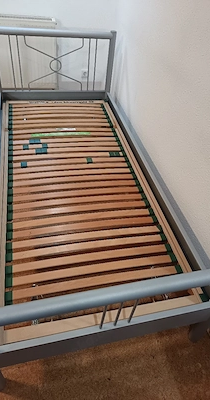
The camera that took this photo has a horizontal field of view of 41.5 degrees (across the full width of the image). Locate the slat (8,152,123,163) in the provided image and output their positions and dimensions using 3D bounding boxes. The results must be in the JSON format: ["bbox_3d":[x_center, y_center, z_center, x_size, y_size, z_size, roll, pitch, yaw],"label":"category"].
[{"bbox_3d":[-0.241,-0.301,1.885,0.750,0.022,0.037,-5,47,-14],"label":"slat"}]

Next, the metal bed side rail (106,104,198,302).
[{"bbox_3d":[0.220,-0.207,1.902,0.042,0.060,1.950,-5,46,-14],"label":"metal bed side rail"}]

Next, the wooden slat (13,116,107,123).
[{"bbox_3d":[-0.343,-0.625,2.189,0.750,0.022,0.037,-5,47,-14],"label":"wooden slat"}]

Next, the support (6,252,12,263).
[{"bbox_3d":[-0.443,0.266,1.283,0.036,0.025,0.055,-5,46,-14],"label":"support"}]

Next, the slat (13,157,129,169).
[{"bbox_3d":[-0.227,-0.257,1.843,0.750,0.022,0.037,-5,47,-14],"label":"slat"}]

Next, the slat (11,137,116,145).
[{"bbox_3d":[-0.278,-0.430,2.006,0.765,0.021,0.038,-5,46,-14],"label":"slat"}]

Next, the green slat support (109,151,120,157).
[{"bbox_3d":[0.067,-0.324,1.949,0.073,0.018,0.046,-5,46,-14],"label":"green slat support"}]

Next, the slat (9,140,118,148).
[{"bbox_3d":[-0.269,-0.389,1.967,0.750,0.022,0.037,-5,47,-14],"label":"slat"}]

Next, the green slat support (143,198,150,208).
[{"bbox_3d":[0.252,0.022,1.643,0.036,0.025,0.055,-5,46,-14],"label":"green slat support"}]

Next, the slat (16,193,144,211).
[{"bbox_3d":[-0.144,0.006,1.595,0.750,0.022,0.037,-5,47,-14],"label":"slat"}]

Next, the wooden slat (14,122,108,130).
[{"bbox_3d":[-0.328,-0.576,2.143,0.750,0.022,0.037,-5,47,-14],"label":"wooden slat"}]

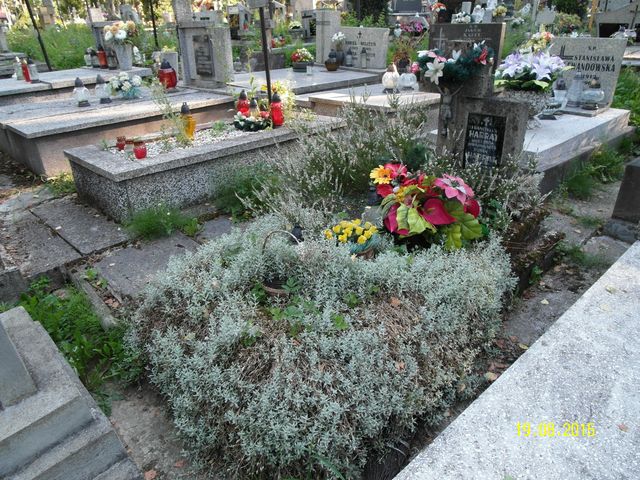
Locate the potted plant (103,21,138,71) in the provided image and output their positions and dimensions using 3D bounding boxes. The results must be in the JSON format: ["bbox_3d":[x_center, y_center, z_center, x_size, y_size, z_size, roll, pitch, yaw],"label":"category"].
[{"bbox_3d":[-3.094,-3.025,6.900,0.470,0.692,0.470,1,27,0],"label":"potted plant"}]

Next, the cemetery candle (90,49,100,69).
[{"bbox_3d":[-3.059,-2.468,6.033,0.120,0.240,0.120,-2,27,0],"label":"cemetery candle"}]

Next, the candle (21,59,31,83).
[{"bbox_3d":[-3.264,-1.878,4.925,0.080,0.250,0.080,-2,27,0],"label":"candle"}]

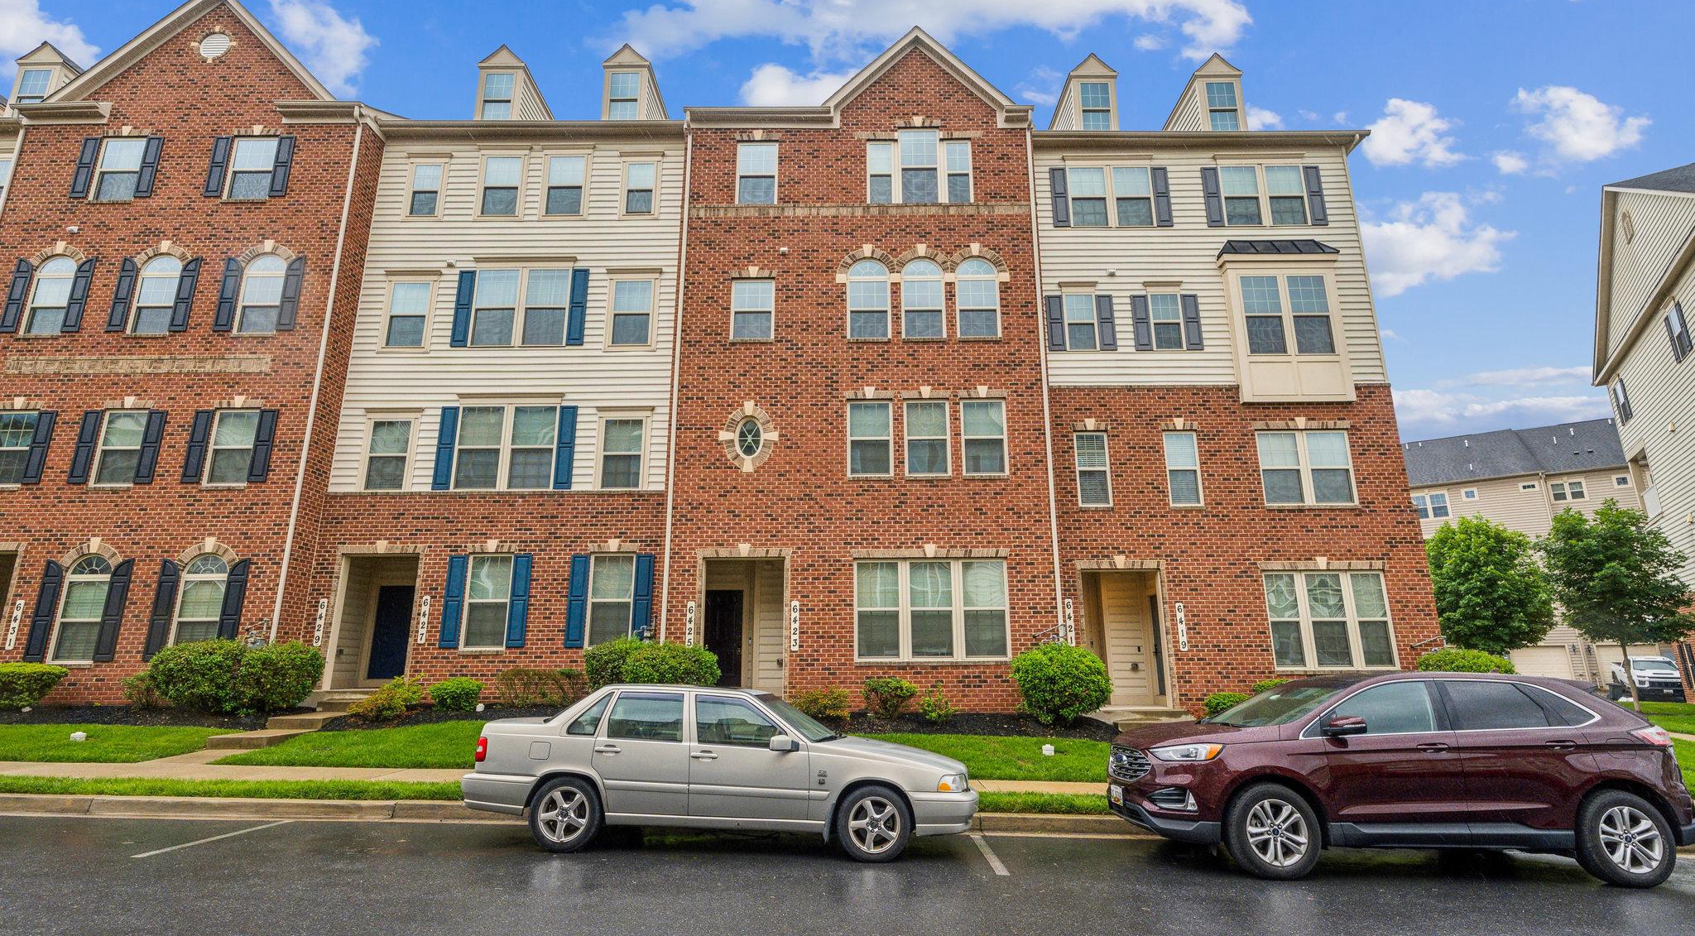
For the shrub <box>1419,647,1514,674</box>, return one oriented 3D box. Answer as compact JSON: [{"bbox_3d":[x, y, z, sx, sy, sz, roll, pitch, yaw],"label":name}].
[{"bbox_3d":[11.371,3.955,13.715,1.683,1.335,1.500,0,-14,0],"label":"shrub"}]

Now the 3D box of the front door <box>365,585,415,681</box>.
[{"bbox_3d":[-9.451,3.444,15.783,0.920,1.947,0.080,0,-14,0],"label":"front door"}]

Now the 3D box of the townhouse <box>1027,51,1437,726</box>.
[{"bbox_3d":[7.949,-1.683,21.518,7.600,15.950,11.500,0,-14,0],"label":"townhouse"}]

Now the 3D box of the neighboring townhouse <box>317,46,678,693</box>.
[{"bbox_3d":[-7.177,-1.859,21.476,7.050,15.850,11.500,0,-14,0],"label":"neighboring townhouse"}]

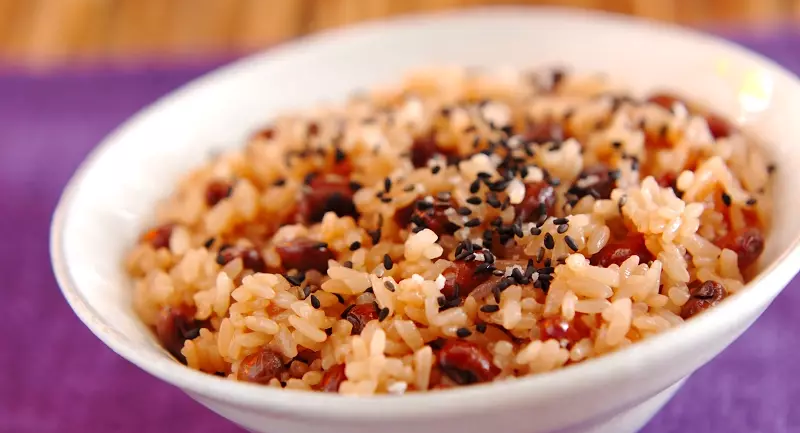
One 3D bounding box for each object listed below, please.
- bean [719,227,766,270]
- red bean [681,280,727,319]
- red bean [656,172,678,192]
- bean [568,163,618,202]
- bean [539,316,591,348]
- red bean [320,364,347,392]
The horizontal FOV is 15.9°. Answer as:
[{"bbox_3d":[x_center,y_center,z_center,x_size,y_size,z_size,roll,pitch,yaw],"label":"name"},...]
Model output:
[{"bbox_3d":[0.055,0.005,0.462,0.009,0.006,0.006,8,35,22],"label":"bean"},{"bbox_3d":[0.048,0.013,0.451,0.009,0.006,0.006,-25,37,-27],"label":"red bean"},{"bbox_3d":[0.044,-0.006,0.465,0.006,0.005,0.006,5,32,20],"label":"red bean"},{"bbox_3d":[0.032,-0.005,0.476,0.009,0.006,0.006,-5,32,2],"label":"bean"},{"bbox_3d":[0.025,0.017,0.431,0.009,0.006,0.006,2,32,16],"label":"bean"},{"bbox_3d":[-0.010,0.025,0.441,0.006,0.005,0.008,21,41,36],"label":"red bean"}]

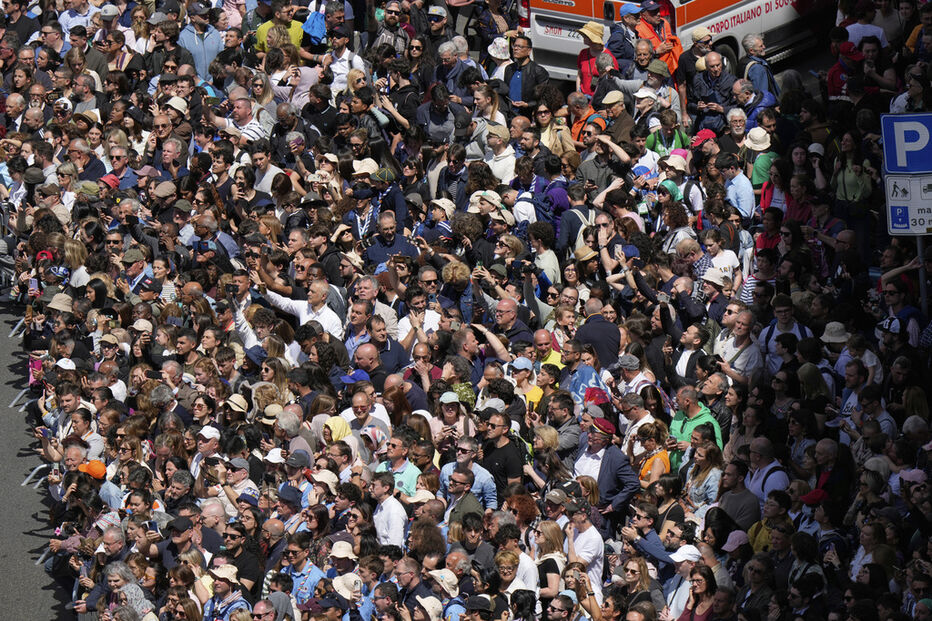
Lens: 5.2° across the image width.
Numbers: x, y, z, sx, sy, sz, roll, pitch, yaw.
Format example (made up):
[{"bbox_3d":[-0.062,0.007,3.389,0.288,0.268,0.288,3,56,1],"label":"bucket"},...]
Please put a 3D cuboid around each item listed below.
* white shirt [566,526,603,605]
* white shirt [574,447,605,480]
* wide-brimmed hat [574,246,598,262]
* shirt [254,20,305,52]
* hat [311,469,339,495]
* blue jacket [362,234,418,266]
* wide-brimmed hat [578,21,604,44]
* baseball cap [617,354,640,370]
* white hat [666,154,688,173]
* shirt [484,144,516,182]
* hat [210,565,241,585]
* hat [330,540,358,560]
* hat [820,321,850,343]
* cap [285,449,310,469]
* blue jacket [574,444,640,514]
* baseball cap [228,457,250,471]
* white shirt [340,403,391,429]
[{"bbox_3d":[1.048,2.218,90.044,0.310,0.710,0.500,-3,17,-5],"label":"white shirt"},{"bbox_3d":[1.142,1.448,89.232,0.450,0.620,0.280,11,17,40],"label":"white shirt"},{"bbox_3d":[1.139,-0.529,97.832,0.270,0.130,0.240,-9,15,14],"label":"wide-brimmed hat"},{"bbox_3d":[-1.848,-2.590,103.120,0.500,0.660,0.290,-14,19,-29],"label":"shirt"},{"bbox_3d":[-1.192,1.441,87.217,0.290,0.150,0.270,20,3,-1],"label":"hat"},{"bbox_3d":[-0.713,-0.402,99.041,0.530,0.660,0.300,-2,17,-2],"label":"blue jacket"},{"bbox_3d":[1.357,-2.959,109.845,0.300,0.170,0.280,21,4,-1],"label":"wide-brimmed hat"},{"bbox_3d":[1.477,0.473,94.116,0.260,0.130,0.180,-5,15,16],"label":"baseball cap"},{"bbox_3d":[1.970,-1.376,96.876,0.270,0.150,0.250,11,7,-2],"label":"white hat"},{"bbox_3d":[0.318,-1.282,98.336,0.290,0.640,0.460,-14,19,-29],"label":"shirt"},{"bbox_3d":[-2.139,2.348,92.500,0.310,0.140,0.290,15,4,-1],"label":"hat"},{"bbox_3d":[-1.048,2.070,89.279,0.260,0.150,0.280,-7,20,2],"label":"hat"},{"bbox_3d":[3.265,0.186,91.474,0.280,0.140,0.270,-4,17,1],"label":"hat"},{"bbox_3d":[-1.486,1.313,91.560,0.260,0.150,0.185,-6,17,-25],"label":"cap"},{"bbox_3d":[1.260,1.522,92.154,0.600,0.700,0.380,10,21,40],"label":"blue jacket"},{"bbox_3d":[-2.014,1.361,92.065,0.250,0.125,0.180,-15,19,-33],"label":"baseball cap"},{"bbox_3d":[-0.866,1.107,90.196,0.480,0.650,0.300,-9,18,-24],"label":"white shirt"}]

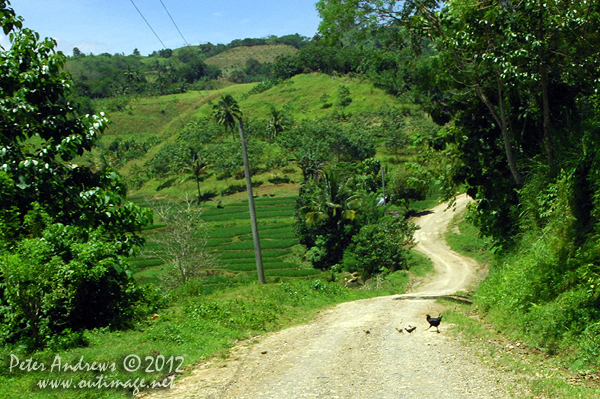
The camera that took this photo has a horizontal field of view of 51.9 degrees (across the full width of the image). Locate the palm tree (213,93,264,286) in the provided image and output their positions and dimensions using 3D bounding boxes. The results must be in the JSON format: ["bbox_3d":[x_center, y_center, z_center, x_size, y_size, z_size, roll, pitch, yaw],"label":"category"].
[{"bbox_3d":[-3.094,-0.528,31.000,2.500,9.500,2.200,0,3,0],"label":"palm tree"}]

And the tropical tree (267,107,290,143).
[{"bbox_3d":[-5.661,-18.869,155.000,5.600,9.000,5.600,0,3,0],"label":"tropical tree"}]

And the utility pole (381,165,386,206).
[{"bbox_3d":[12.242,-1.899,90.000,0.300,6.600,0.300,0,3,0],"label":"utility pole"}]

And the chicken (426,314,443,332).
[{"bbox_3d":[2.882,2.657,13.200,0.360,0.400,0.160,0,3,5],"label":"chicken"}]

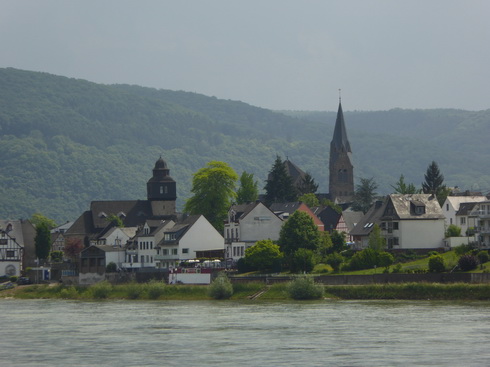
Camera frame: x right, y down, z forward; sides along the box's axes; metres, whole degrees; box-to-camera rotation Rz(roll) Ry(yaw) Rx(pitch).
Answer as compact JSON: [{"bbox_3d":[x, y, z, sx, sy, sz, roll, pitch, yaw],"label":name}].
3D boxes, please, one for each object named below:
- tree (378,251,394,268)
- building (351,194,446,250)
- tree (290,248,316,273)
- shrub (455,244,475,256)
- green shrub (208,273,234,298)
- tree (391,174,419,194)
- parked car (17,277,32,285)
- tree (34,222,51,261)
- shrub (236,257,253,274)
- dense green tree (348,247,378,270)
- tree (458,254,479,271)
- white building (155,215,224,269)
[{"bbox_3d":[27.192,14.648,465.941,2.870,3.260,2.870,0,-2,0],"label":"tree"},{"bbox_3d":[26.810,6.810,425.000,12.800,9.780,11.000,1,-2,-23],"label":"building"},{"bbox_3d":[10.577,13.922,440.000,4.700,4.400,4.500,0,-2,0],"label":"tree"},{"bbox_3d":[37.613,11.567,417.000,3.400,2.200,2.800,0,-2,0],"label":"shrub"},{"bbox_3d":[-4.556,19.392,461.910,4.560,4.990,4.560,0,-2,0],"label":"green shrub"},{"bbox_3d":[31.461,5.720,480.000,6.500,15.200,6.500,0,-2,0],"label":"tree"},{"bbox_3d":[-43.896,19.364,484.973,1.800,1.500,4.300,1,-2,-30],"label":"parked car"},{"bbox_3d":[-34.780,9.920,418.000,2.750,6.610,2.700,0,-2,0],"label":"tree"},{"bbox_3d":[0.000,15.231,452.000,3.300,3.400,3.200,0,-2,0],"label":"shrub"},{"bbox_3d":[19.860,12.750,407.000,5.100,3.760,4.300,0,-2,0],"label":"dense green tree"},{"bbox_3d":[42.934,15.259,467.944,3.750,3.130,3.750,0,-2,0],"label":"tree"},{"bbox_3d":[-10.724,11.681,484.355,11.000,10.500,10.200,1,-2,-30],"label":"white building"}]

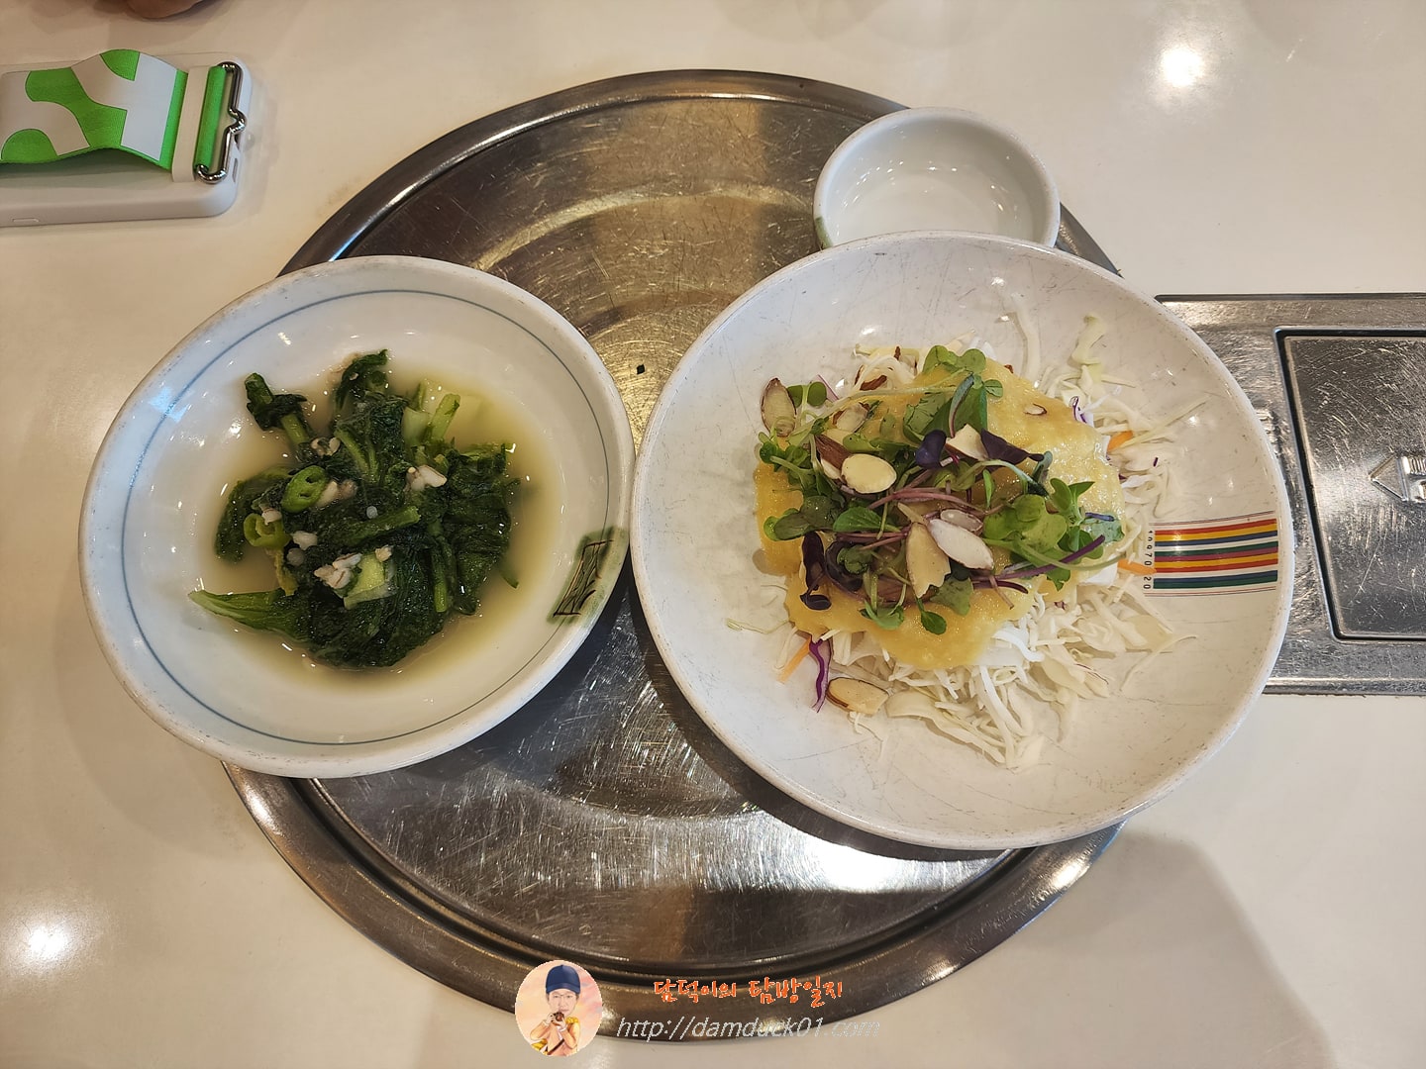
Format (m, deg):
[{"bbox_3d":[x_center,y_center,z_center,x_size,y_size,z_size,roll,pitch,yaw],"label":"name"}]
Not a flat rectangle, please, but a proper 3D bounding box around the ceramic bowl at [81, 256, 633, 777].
[{"bbox_3d":[-0.114,-0.006,0.330,0.181,0.045,0.181,-1,71,2],"label":"ceramic bowl"}]

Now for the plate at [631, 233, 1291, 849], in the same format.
[{"bbox_3d":[0.075,0.000,0.320,0.202,0.050,0.202,-1,71,2],"label":"plate"}]

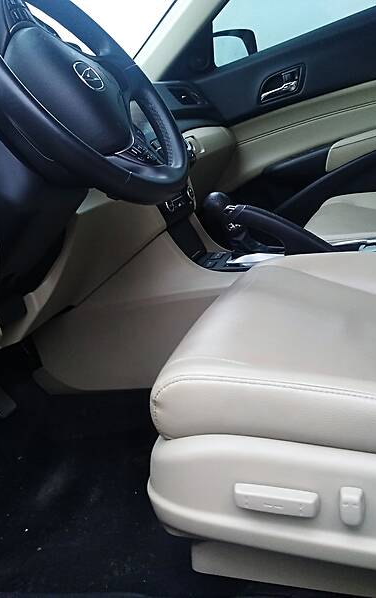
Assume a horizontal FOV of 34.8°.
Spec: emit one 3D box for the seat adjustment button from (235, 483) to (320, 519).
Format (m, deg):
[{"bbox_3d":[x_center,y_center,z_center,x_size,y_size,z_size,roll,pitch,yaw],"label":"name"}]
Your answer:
[{"bbox_3d":[0.080,0.181,0.540,0.074,0.018,0.015,0,19,23],"label":"seat adjustment button"}]

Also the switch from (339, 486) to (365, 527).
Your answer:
[{"bbox_3d":[0.141,0.177,0.513,0.019,0.030,0.014,0,19,23],"label":"switch"}]

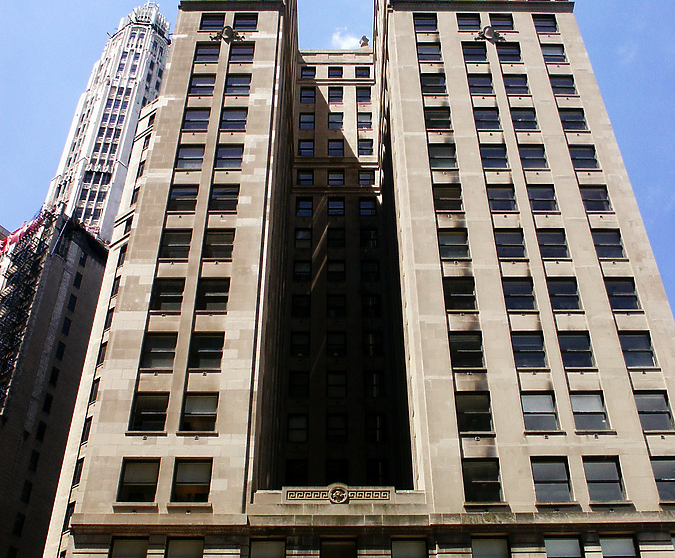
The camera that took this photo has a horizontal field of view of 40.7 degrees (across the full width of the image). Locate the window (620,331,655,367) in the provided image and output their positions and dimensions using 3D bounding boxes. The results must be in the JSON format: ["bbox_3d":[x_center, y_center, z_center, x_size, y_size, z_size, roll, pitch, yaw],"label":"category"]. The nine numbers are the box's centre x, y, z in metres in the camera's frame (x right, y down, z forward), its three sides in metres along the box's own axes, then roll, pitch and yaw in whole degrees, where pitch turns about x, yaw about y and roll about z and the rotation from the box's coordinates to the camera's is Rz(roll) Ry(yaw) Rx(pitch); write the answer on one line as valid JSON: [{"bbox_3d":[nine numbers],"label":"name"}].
[{"bbox_3d":[14.697,3.454,44.582,1.580,2.200,0.250,0,-42,0],"label":"window"}]

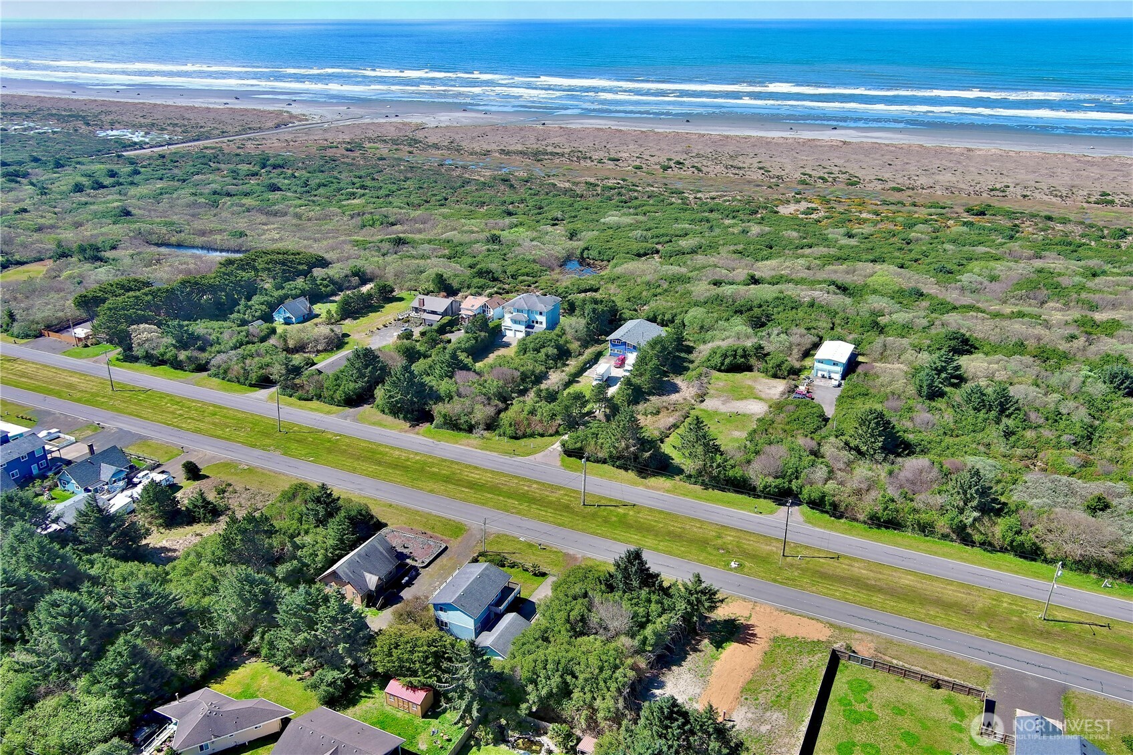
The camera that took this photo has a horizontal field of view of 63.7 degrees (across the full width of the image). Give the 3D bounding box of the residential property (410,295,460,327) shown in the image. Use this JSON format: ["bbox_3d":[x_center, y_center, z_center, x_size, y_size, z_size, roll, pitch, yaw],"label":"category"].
[{"bbox_3d":[-44.150,-22.454,303.040,13.600,7.000,12.200,11,24,26],"label":"residential property"}]

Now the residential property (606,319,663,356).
[{"bbox_3d":[21.390,-11.553,276.743,11.800,6.300,18.500,9,24,22],"label":"residential property"}]

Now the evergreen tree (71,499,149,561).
[{"bbox_3d":[-91.132,28.037,178.680,13.200,11.800,13.200,0,22,0],"label":"evergreen tree"}]

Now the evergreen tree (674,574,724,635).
[{"bbox_3d":[21.944,36.751,149.309,8.400,10.987,8.400,0,22,0],"label":"evergreen tree"}]

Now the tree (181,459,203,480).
[{"bbox_3d":[-81.523,20.007,198.135,4.300,4.300,4.300,0,22,0],"label":"tree"}]

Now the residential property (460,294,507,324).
[{"bbox_3d":[-27.427,-23.164,302.726,13.000,7.000,10.500,10,24,23],"label":"residential property"}]

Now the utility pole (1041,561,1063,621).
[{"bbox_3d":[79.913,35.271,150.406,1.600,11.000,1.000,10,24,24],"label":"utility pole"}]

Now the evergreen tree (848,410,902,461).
[{"bbox_3d":[73.928,12.888,216.490,11.900,12.000,11.900,0,22,0],"label":"evergreen tree"}]

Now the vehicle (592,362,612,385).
[{"bbox_3d":[10.393,-0.608,261.910,2.500,3.500,9.400,8,23,19],"label":"vehicle"}]

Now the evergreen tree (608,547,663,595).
[{"bbox_3d":[11.754,33.746,154.388,8.800,11.000,8.800,0,22,0],"label":"evergreen tree"}]

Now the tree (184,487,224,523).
[{"bbox_3d":[-72.590,25.012,181.904,7.400,7.000,7.400,0,22,0],"label":"tree"}]

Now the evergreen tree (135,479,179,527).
[{"bbox_3d":[-80.737,24.455,180.214,8.200,9.300,8.200,0,22,0],"label":"evergreen tree"}]

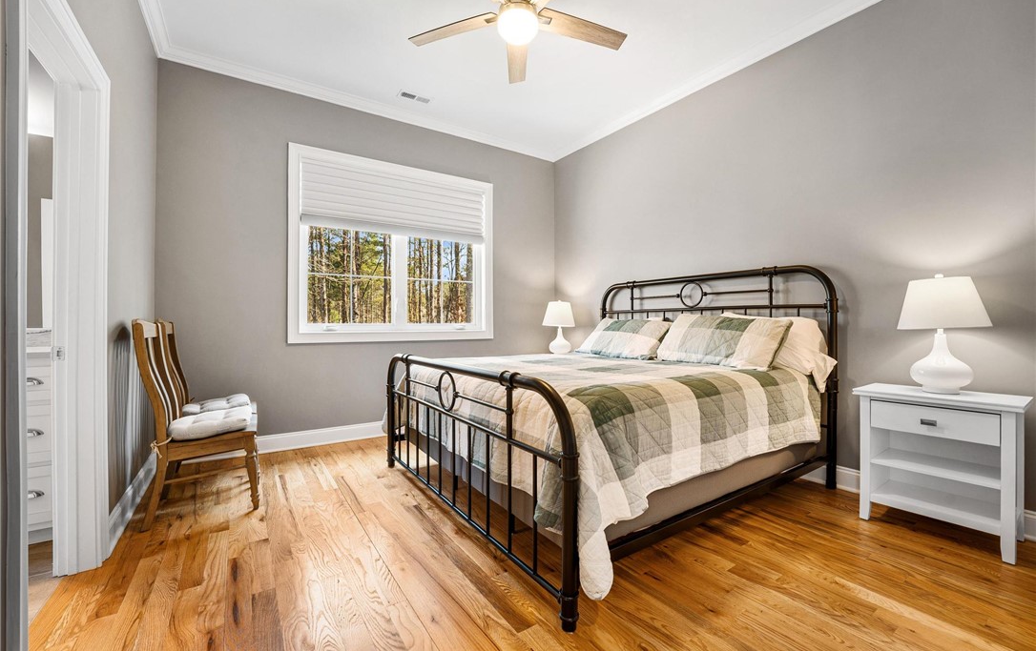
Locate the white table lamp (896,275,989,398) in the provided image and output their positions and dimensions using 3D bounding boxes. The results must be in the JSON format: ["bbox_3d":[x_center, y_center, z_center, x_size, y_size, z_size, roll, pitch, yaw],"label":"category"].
[{"bbox_3d":[2.178,0.043,2.066,0.342,0.610,0.342,0,0,-35],"label":"white table lamp"}]

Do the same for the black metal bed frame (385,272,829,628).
[{"bbox_3d":[0.543,0.320,2.743,2.224,1.424,1.974,0,0,-34],"label":"black metal bed frame"}]

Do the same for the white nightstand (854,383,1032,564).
[{"bbox_3d":[2.141,0.690,2.054,0.404,0.685,0.580,0,0,-35],"label":"white nightstand"}]

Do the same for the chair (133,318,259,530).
[{"bbox_3d":[-1.821,0.504,2.327,0.523,1.056,0.492,0,0,-32],"label":"chair"}]

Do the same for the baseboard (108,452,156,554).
[{"bbox_3d":[-2.220,0.963,2.354,0.022,0.140,1.314,0,0,-34],"label":"baseboard"}]

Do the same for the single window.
[{"bbox_3d":[-1.096,-0.682,3.860,1.917,1.668,0.100,0,0,-32],"label":"single window"}]

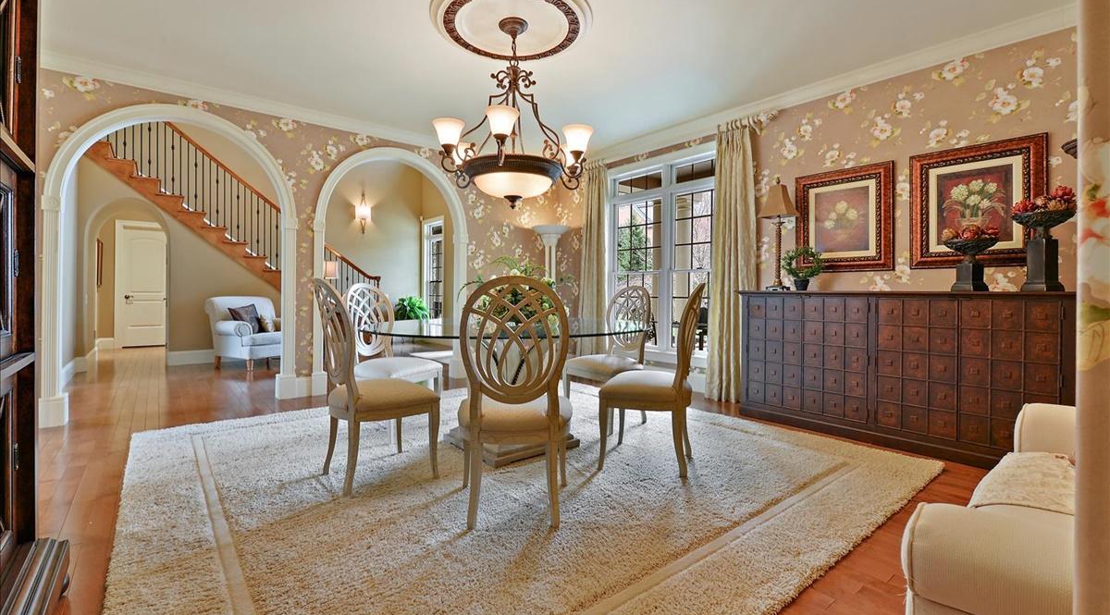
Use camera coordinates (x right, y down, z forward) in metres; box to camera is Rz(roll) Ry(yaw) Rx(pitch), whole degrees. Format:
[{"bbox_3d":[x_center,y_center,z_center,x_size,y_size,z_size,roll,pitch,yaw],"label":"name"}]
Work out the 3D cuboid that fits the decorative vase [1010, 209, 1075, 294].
[{"bbox_3d":[2.760,-0.318,2.610,0.255,0.460,0.255,-1,1,-39],"label":"decorative vase"}]

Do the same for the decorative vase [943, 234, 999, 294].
[{"bbox_3d":[2.586,-0.270,2.878,0.260,0.345,0.260,-1,2,-41],"label":"decorative vase"}]

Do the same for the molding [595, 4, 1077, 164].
[{"bbox_3d":[1.530,-1.748,4.317,0.115,0.115,4.400,-1,2,-41],"label":"molding"}]

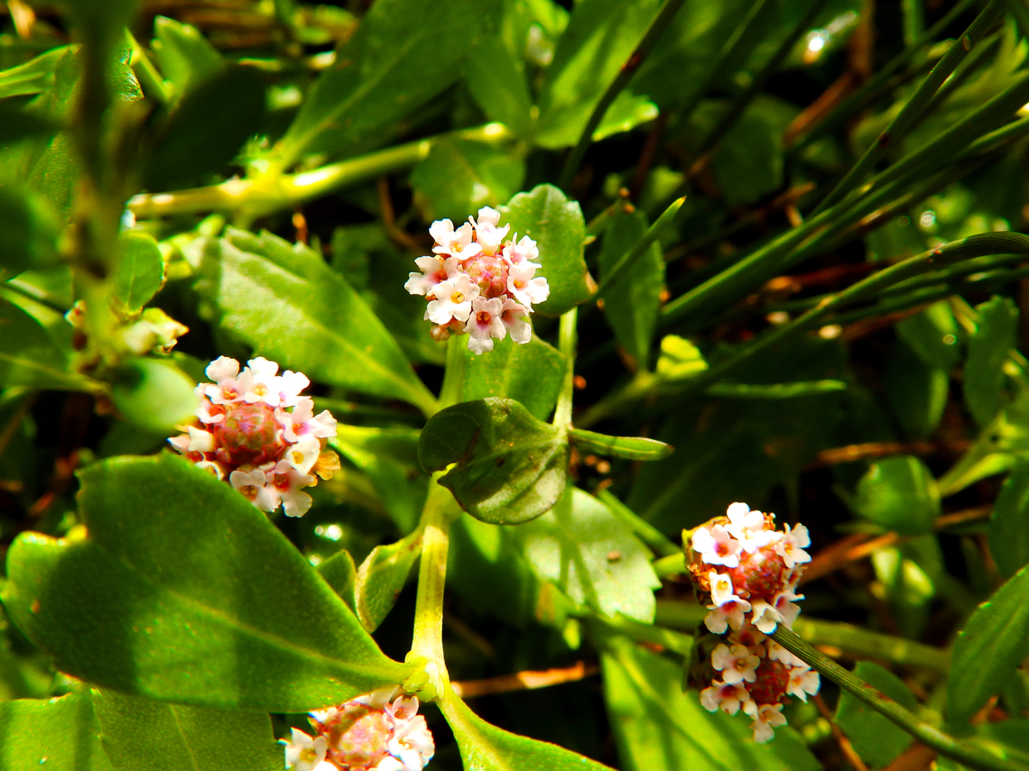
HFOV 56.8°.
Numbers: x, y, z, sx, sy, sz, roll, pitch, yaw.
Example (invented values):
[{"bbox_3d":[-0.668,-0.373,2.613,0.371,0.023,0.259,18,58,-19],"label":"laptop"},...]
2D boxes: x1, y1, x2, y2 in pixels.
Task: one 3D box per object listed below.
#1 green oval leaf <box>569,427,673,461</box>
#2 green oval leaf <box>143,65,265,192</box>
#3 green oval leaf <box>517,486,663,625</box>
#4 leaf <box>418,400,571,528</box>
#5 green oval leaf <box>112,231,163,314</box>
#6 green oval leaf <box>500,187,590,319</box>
[{"bbox_3d":[0.010,0.005,0.086,0.010,0.002,0.003,8,31,19],"label":"green oval leaf"},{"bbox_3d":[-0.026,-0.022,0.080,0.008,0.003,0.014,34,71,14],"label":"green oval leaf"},{"bbox_3d":[0.009,0.021,0.119,0.021,0.003,0.013,41,70,18],"label":"green oval leaf"},{"bbox_3d":[-0.002,0.008,0.104,0.016,0.004,0.013,-11,66,-2],"label":"leaf"},{"bbox_3d":[-0.044,-0.013,0.112,0.006,0.002,0.009,8,71,-7],"label":"green oval leaf"},{"bbox_3d":[0.003,-0.013,0.089,0.008,0.003,0.013,-5,80,-7],"label":"green oval leaf"}]

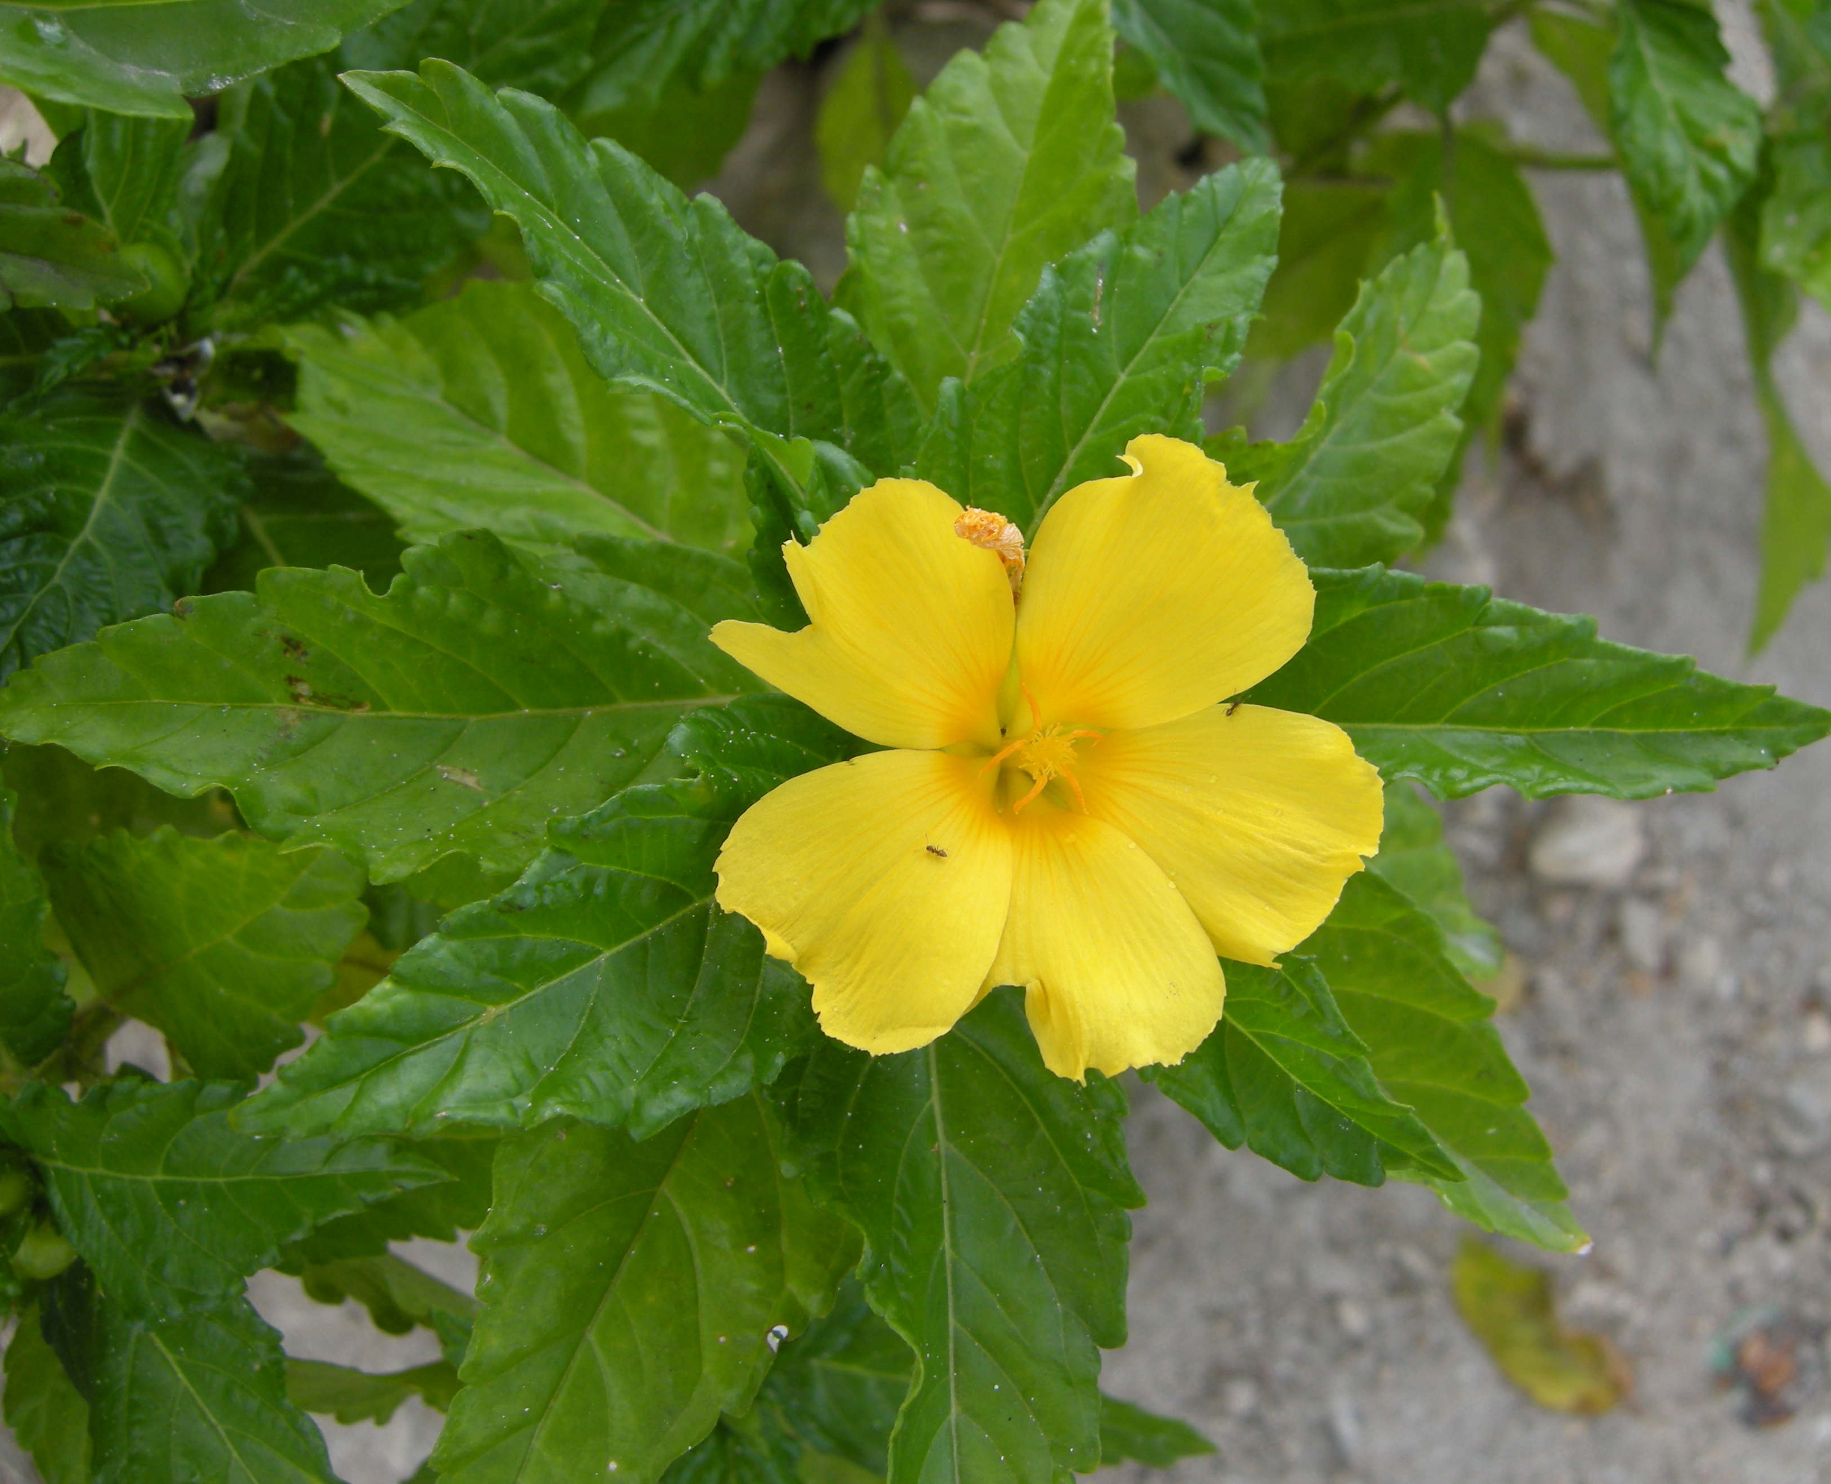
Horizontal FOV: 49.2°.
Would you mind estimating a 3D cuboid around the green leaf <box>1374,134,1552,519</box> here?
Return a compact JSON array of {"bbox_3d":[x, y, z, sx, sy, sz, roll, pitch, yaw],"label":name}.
[{"bbox_3d":[0.094,-0.072,0.350,0.036,0.012,0.070,1,69,-12],"label":"green leaf"}]

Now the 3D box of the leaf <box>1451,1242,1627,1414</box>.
[{"bbox_3d":[0.117,0.107,0.372,0.018,0.007,0.039,-31,59,-21],"label":"leaf"}]

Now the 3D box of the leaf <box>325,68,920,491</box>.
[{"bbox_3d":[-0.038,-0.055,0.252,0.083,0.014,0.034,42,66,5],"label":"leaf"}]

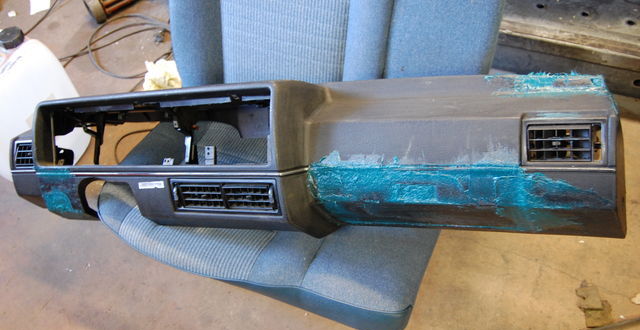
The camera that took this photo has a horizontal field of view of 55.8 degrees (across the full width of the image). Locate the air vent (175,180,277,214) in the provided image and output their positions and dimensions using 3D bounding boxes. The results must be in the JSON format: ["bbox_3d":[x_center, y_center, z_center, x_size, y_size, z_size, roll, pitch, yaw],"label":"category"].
[{"bbox_3d":[-0.180,0.058,1.161,0.246,0.067,0.035,0,16,28],"label":"air vent"}]

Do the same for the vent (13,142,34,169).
[{"bbox_3d":[-0.694,-0.023,1.469,0.108,0.064,0.035,0,-6,27],"label":"vent"}]

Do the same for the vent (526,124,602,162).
[{"bbox_3d":[0.370,-0.032,0.916,0.108,0.060,0.035,0,-6,27],"label":"vent"}]

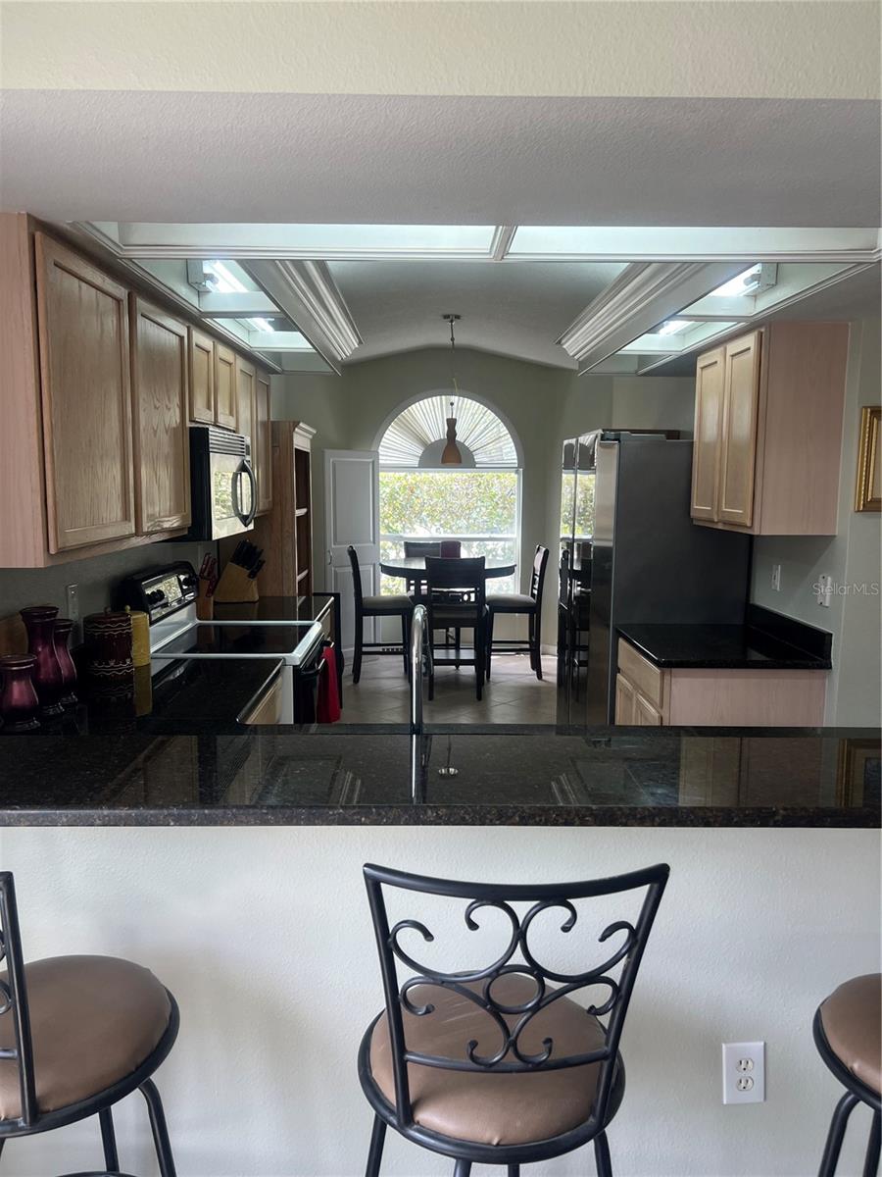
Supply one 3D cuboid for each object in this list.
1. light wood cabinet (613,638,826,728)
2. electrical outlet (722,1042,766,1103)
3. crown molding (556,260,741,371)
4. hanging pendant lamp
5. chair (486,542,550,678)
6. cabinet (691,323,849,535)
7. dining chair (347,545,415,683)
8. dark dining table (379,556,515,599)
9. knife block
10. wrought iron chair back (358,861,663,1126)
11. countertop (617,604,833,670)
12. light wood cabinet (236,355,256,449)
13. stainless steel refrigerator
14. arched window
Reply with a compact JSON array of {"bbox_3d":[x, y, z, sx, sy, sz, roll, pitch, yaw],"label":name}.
[{"bbox_3d":[1.099,0.682,3.688,0.615,0.882,0.765,0,7,-1],"label":"light wood cabinet"},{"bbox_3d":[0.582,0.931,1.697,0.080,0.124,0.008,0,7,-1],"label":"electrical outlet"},{"bbox_3d":[0.726,-1.097,3.581,0.142,0.180,2.620,0,7,-1],"label":"crown molding"},{"bbox_3d":[0.081,-1.425,6.372,0.152,1.062,0.150,0,7,-1],"label":"hanging pendant lamp"},{"bbox_3d":[0.593,0.183,7.024,0.480,1.016,0.435,0,7,-1],"label":"chair"},{"bbox_3d":[1.290,-0.619,3.561,0.330,0.765,0.720,0,7,-1],"label":"cabinet"},{"bbox_3d":[-0.471,0.194,6.931,0.520,1.040,0.430,0,7,-6],"label":"dining chair"},{"bbox_3d":[0.054,0.262,6.920,1.060,0.914,1.060,0,7,-1],"label":"dark dining table"},{"bbox_3d":[-1.072,-0.040,4.664,0.220,0.213,0.105,0,7,-1],"label":"knife block"},{"bbox_3d":[0.091,0.553,1.155,0.390,0.400,0.110,0,7,-1],"label":"wrought iron chair back"},{"bbox_3d":[1.106,0.179,3.613,0.637,0.135,0.785,0,7,-1],"label":"countertop"},{"bbox_3d":[-1.056,-0.693,4.104,0.320,0.745,0.440,0,7,-1],"label":"light wood cabinet"},{"bbox_3d":[1.039,0.136,4.493,0.750,1.780,0.910,0,7,-1],"label":"stainless steel refrigerator"},{"bbox_3d":[0.071,-0.825,7.841,1.280,1.760,0.100,0,7,-1],"label":"arched window"}]

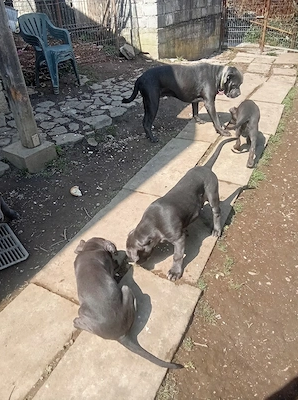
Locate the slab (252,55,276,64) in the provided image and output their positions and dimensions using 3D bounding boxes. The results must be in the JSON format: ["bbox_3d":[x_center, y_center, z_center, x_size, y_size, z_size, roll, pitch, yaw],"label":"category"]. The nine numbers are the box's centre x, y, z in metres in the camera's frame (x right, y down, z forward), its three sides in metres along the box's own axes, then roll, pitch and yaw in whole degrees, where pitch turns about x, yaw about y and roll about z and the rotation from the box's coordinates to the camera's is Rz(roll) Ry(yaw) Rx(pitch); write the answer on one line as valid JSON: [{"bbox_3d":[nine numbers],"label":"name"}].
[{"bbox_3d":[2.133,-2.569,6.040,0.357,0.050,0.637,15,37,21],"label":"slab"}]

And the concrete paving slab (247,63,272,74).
[{"bbox_3d":[1.889,-2.217,5.532,0.338,0.050,0.637,15,37,21],"label":"concrete paving slab"}]

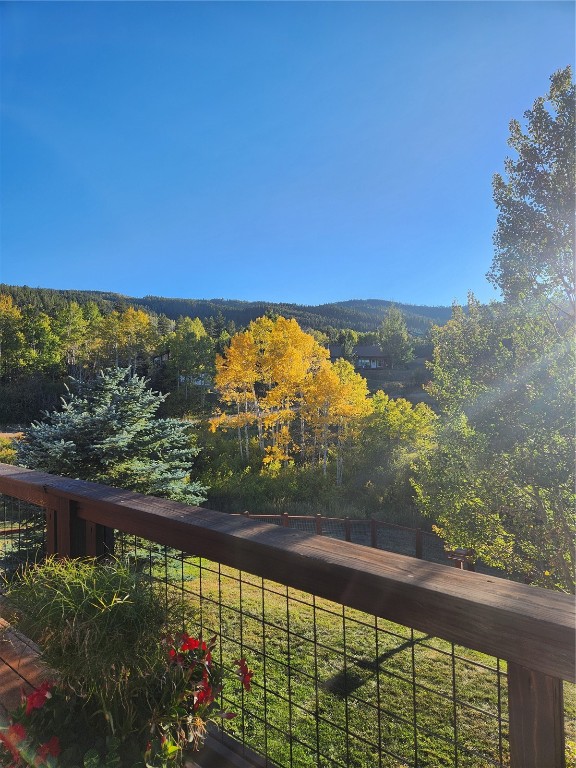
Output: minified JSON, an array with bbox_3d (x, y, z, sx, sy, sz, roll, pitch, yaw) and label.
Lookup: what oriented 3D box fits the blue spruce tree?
[{"bbox_3d":[-3.761,1.951,11.000,4.100,4.600,4.100,-1,-1,0],"label":"blue spruce tree"}]

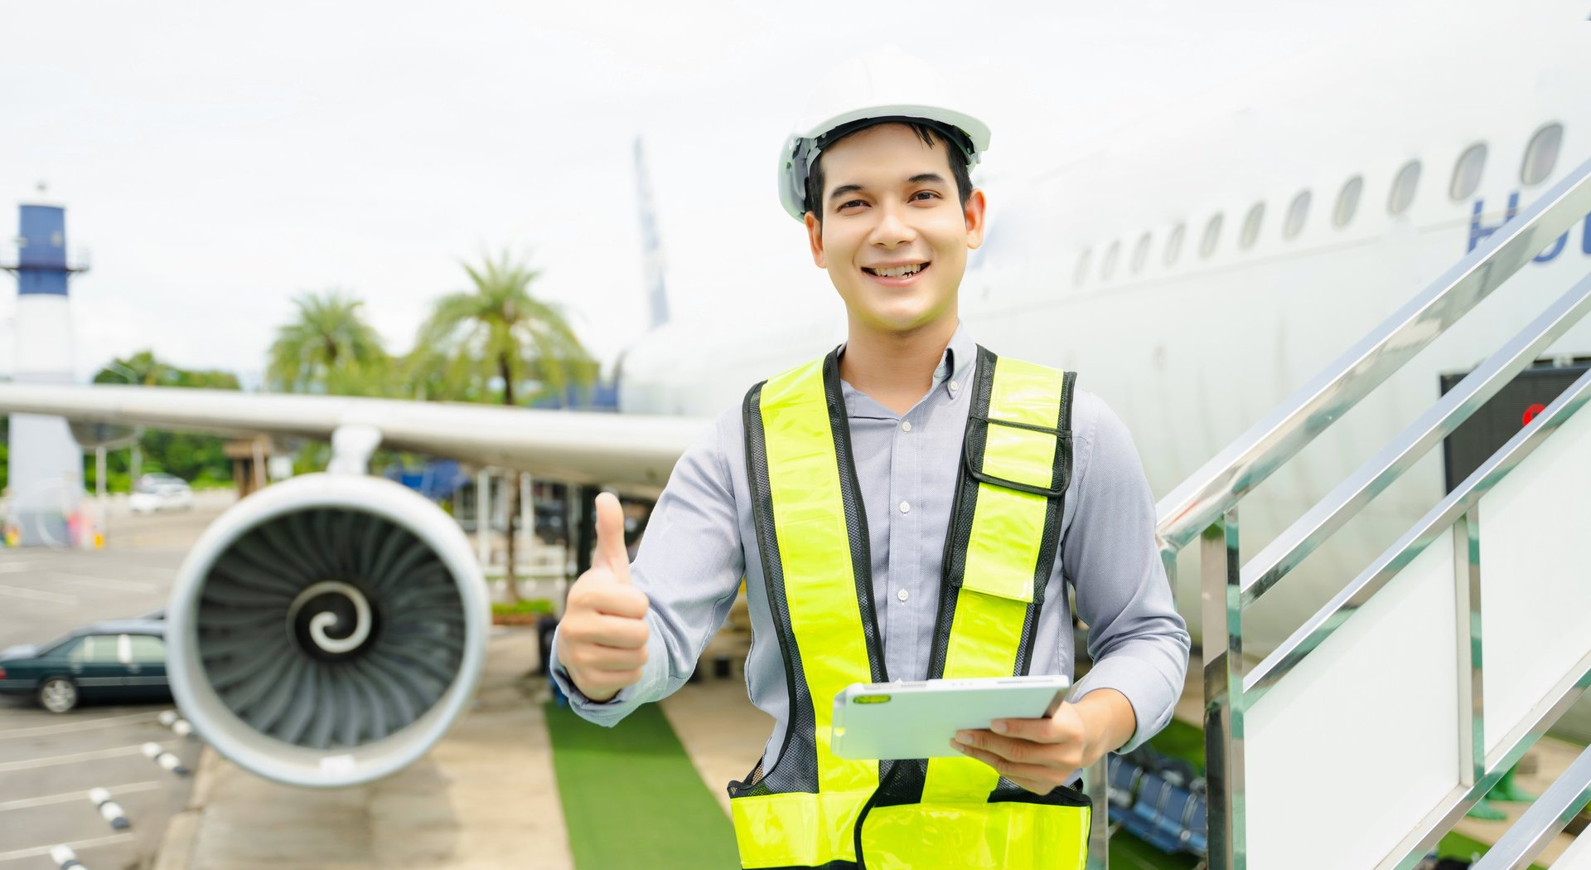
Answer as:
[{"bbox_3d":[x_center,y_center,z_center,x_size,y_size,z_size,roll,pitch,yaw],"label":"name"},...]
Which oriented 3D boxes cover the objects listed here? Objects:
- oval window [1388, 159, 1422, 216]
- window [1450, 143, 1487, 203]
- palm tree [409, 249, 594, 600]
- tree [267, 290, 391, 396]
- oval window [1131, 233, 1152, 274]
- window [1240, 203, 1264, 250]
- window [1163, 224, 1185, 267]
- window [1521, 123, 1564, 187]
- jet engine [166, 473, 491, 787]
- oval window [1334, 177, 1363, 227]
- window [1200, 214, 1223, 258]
[{"bbox_3d":[3.462,-1.400,8.283,0.050,0.335,0.235,16,-4,-13],"label":"oval window"},{"bbox_3d":[3.589,-1.397,7.766,0.050,0.335,0.235,16,-4,-13],"label":"window"},{"bbox_3d":[-7.143,-0.260,35.500,4.400,8.550,4.400,-1,0,-11],"label":"palm tree"},{"bbox_3d":[-15.367,-0.350,48.000,4.100,8.900,4.100,-1,0,-18],"label":"tree"},{"bbox_3d":[2.703,-1.418,11.390,0.050,0.335,0.235,16,-4,-13],"label":"oval window"},{"bbox_3d":[3.083,-1.409,9.837,0.050,0.335,0.235,16,-4,-13],"label":"window"},{"bbox_3d":[2.830,-1.415,10.872,0.050,0.335,0.235,16,-4,-13],"label":"window"},{"bbox_3d":[3.715,-1.394,7.248,0.050,0.335,0.235,16,-4,-13],"label":"window"},{"bbox_3d":[-4.858,1.760,15.771,3.000,3.050,5.500,-1,1,-14],"label":"jet engine"},{"bbox_3d":[3.336,-1.403,8.801,0.050,0.335,0.235,16,-4,-13],"label":"oval window"},{"bbox_3d":[2.956,-1.412,10.354,0.050,0.335,0.235,16,-4,-13],"label":"window"}]

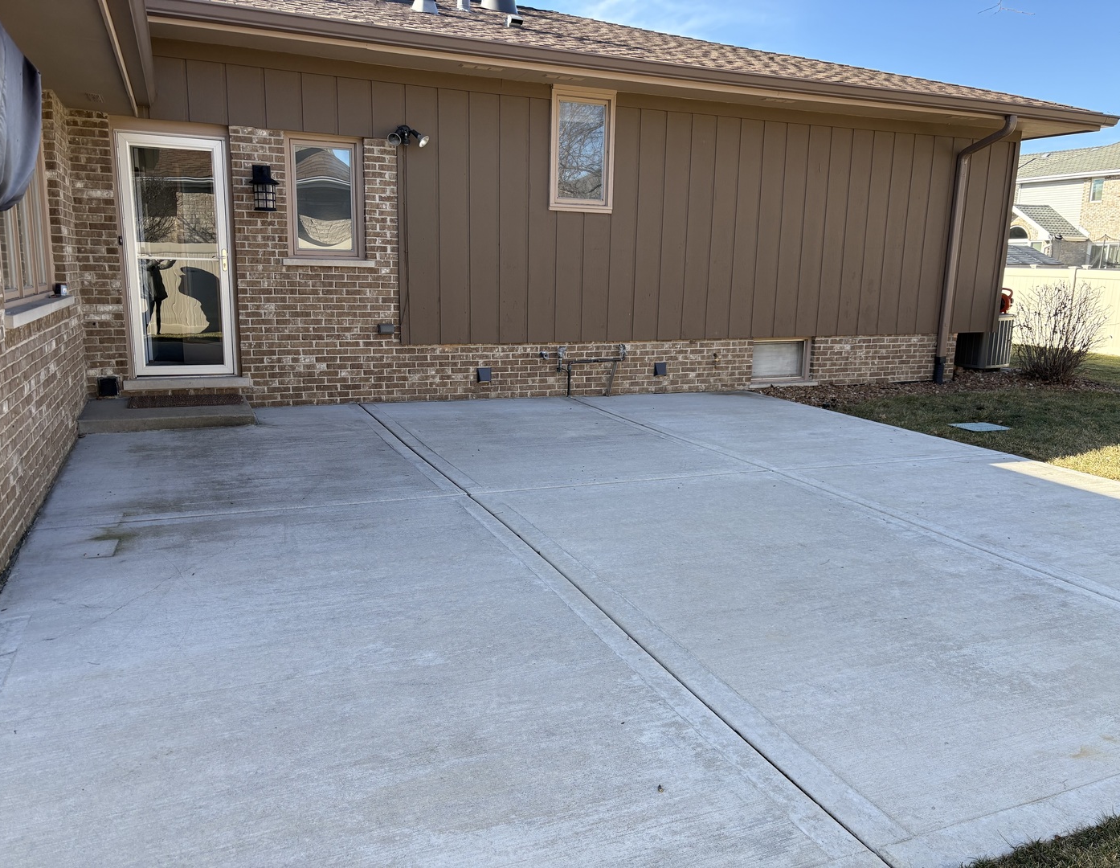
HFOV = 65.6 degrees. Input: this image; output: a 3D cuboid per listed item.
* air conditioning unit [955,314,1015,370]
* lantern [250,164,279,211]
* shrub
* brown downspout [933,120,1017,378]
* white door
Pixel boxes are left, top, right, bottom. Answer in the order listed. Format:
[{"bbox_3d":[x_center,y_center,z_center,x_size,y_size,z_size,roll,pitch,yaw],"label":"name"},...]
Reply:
[{"bbox_3d":[6.094,-1.372,12.688,0.700,0.740,0.700,-7,14,-36],"label":"air conditioning unit"},{"bbox_3d":[-2.543,-2.121,7.479,0.245,0.390,0.260,-4,12,-23],"label":"lantern"},{"bbox_3d":[6.810,-1.391,11.808,1.080,1.300,1.080,-4,12,-23],"label":"shrub"},{"bbox_3d":[4.977,-2.130,10.488,0.090,3.180,0.710,-4,12,-23],"label":"brown downspout"},{"bbox_3d":[-3.307,-1.525,7.548,0.845,2.060,0.080,-4,12,-23],"label":"white door"}]

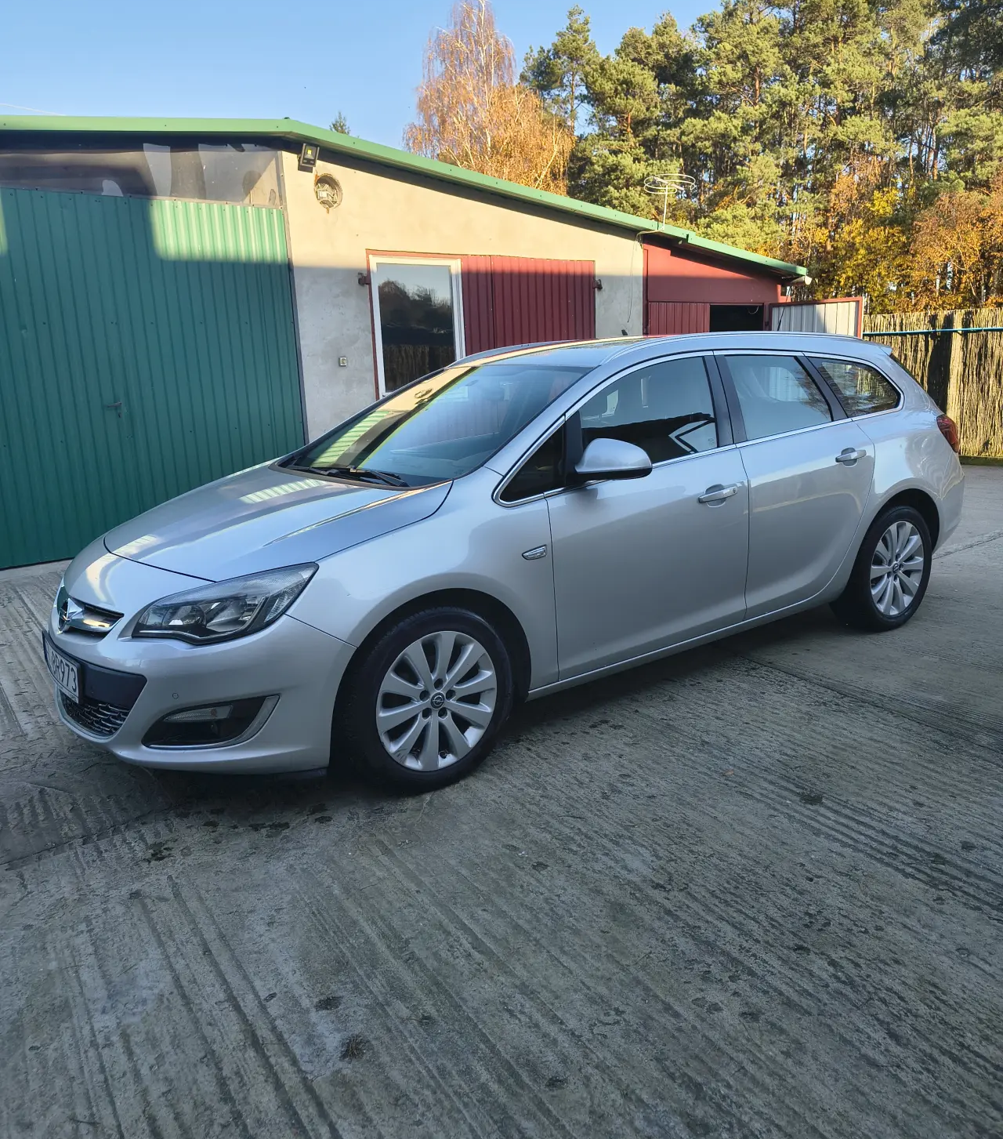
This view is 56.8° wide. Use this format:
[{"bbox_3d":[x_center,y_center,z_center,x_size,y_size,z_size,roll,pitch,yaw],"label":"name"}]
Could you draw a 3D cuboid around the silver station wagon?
[{"bbox_3d":[0.384,-0.351,4.451,4.700,1.500,1.860,-12,16,-35],"label":"silver station wagon"}]

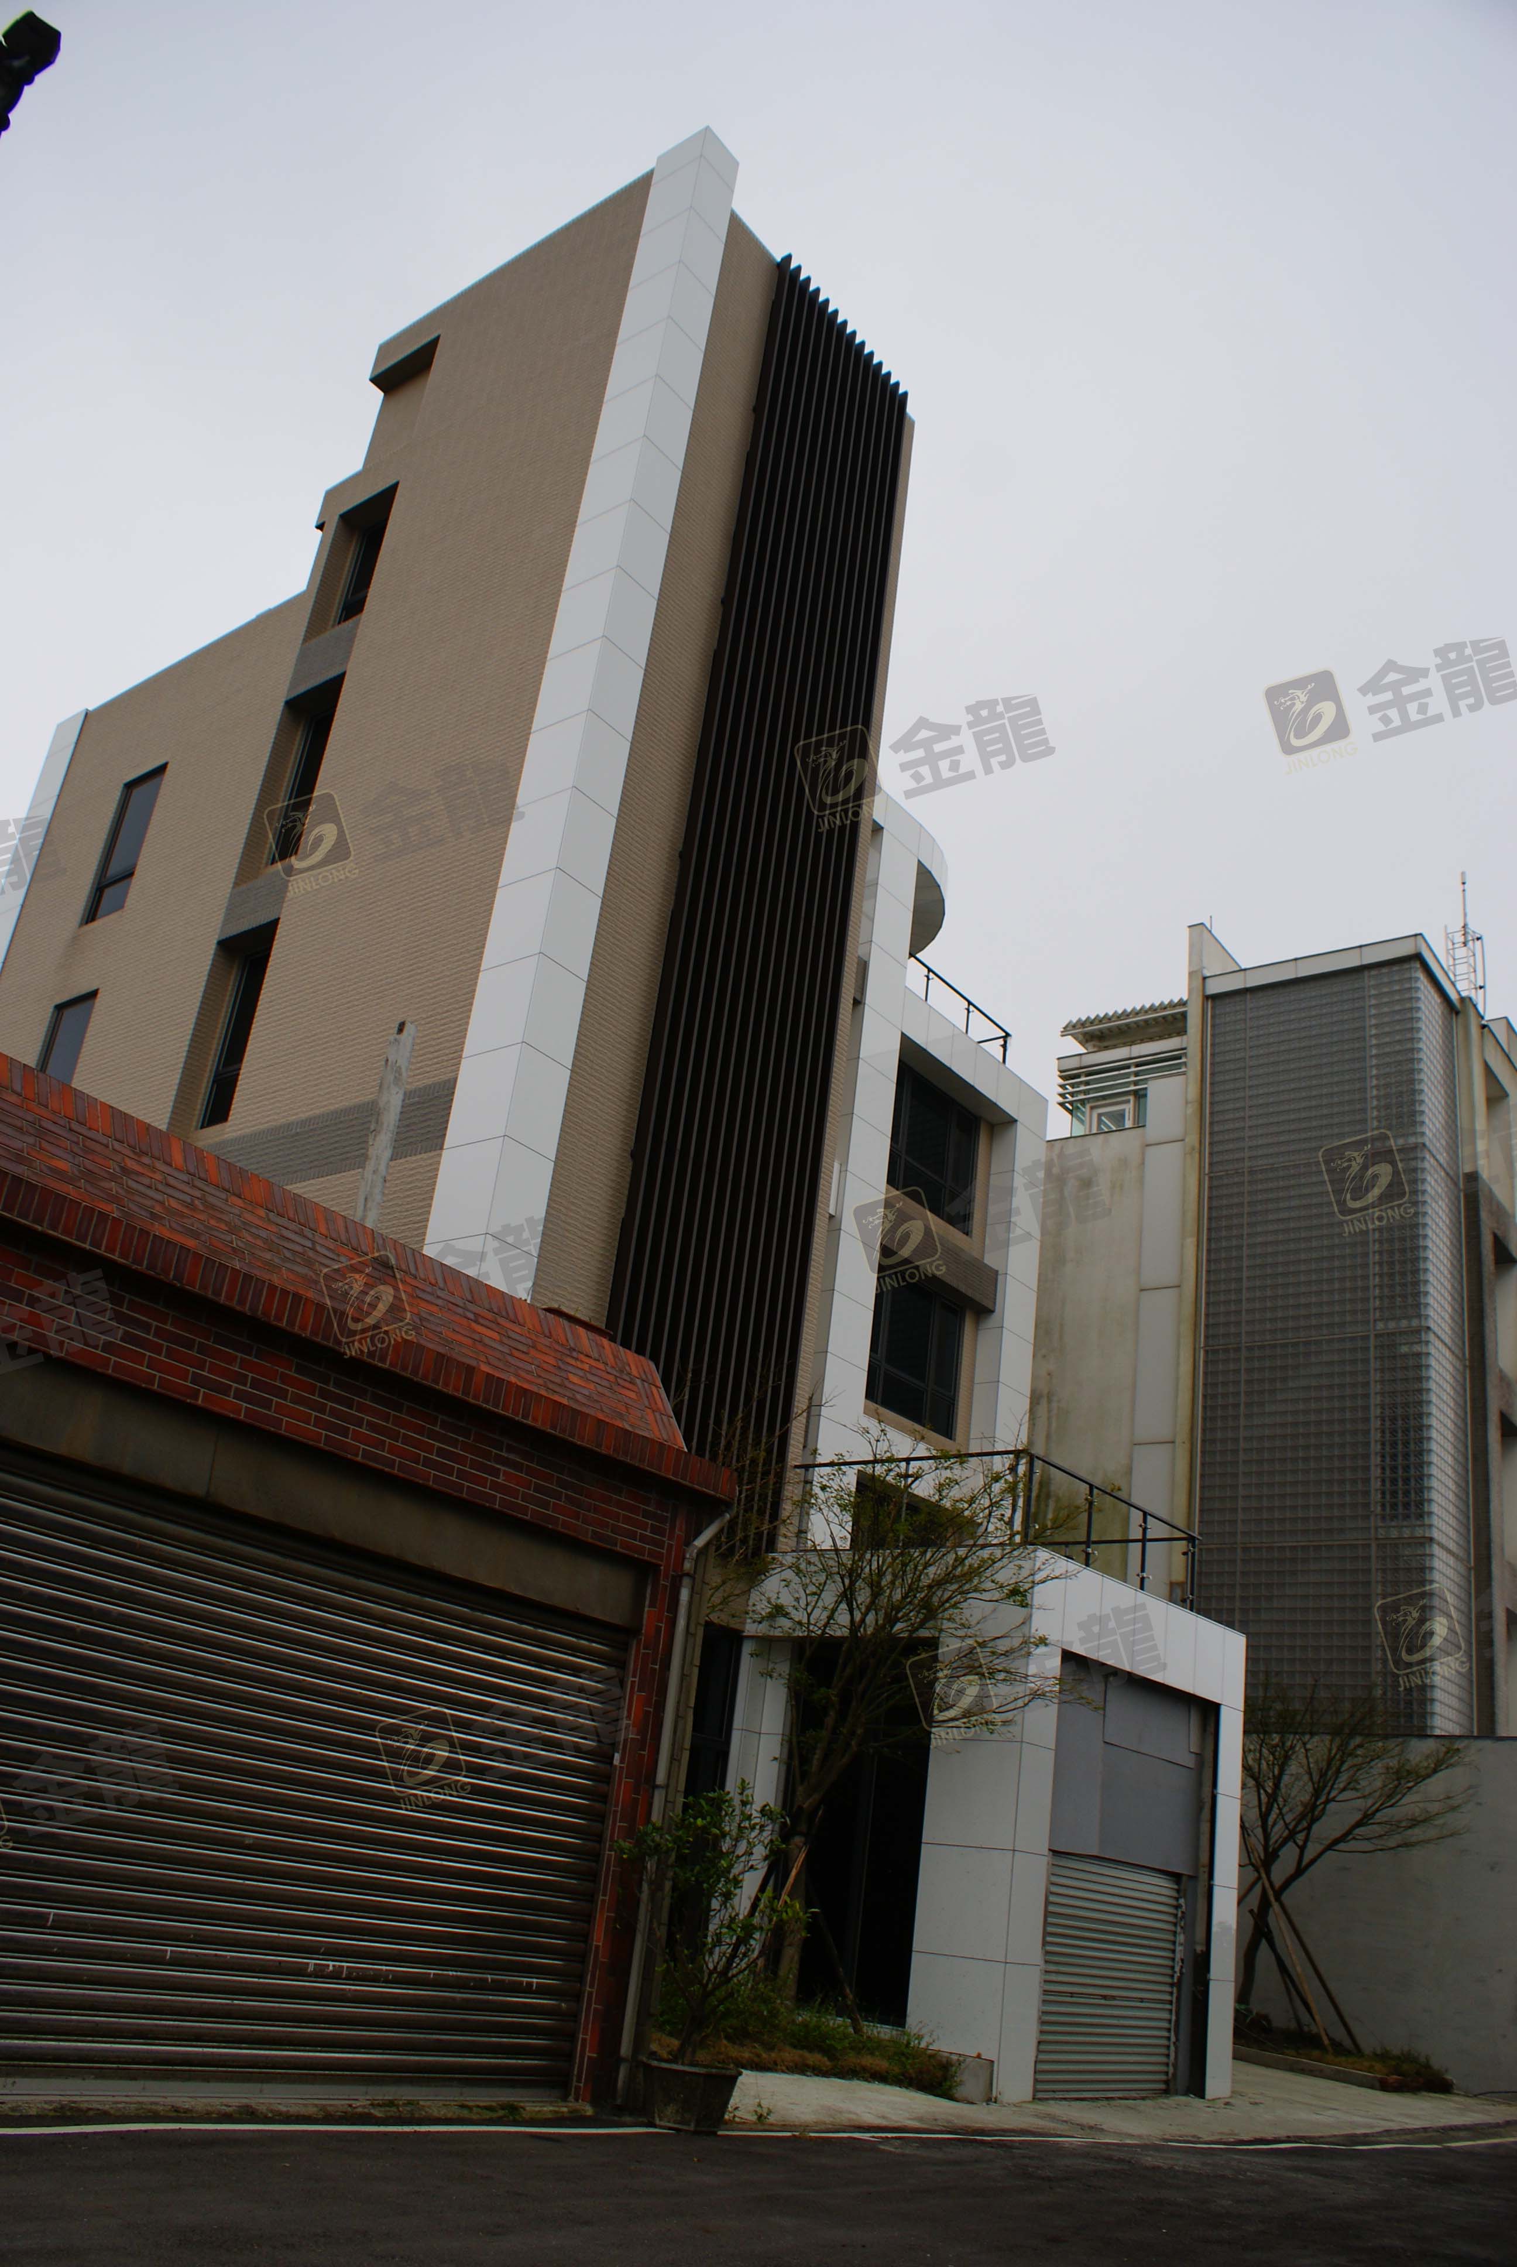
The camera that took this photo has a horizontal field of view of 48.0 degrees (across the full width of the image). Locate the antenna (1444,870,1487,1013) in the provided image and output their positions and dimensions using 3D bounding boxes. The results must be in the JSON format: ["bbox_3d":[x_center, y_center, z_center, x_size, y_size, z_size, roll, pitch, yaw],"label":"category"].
[{"bbox_3d":[14.800,-3.800,35.500,0.700,4.000,0.700,-7,-27,31],"label":"antenna"}]

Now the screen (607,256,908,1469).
[{"bbox_3d":[0.240,-3.533,19.820,0.240,16.120,2.961,-11,-30,35],"label":"screen"}]

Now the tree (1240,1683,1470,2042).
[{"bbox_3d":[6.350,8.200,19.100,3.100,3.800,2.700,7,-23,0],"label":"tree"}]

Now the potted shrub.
[{"bbox_3d":[-0.310,4.660,9.750,1.100,1.850,1.000,7,-23,0],"label":"potted shrub"}]

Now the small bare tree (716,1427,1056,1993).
[{"bbox_3d":[1.185,5.281,15.516,2.900,5.224,2.800,5,-24,6],"label":"small bare tree"}]

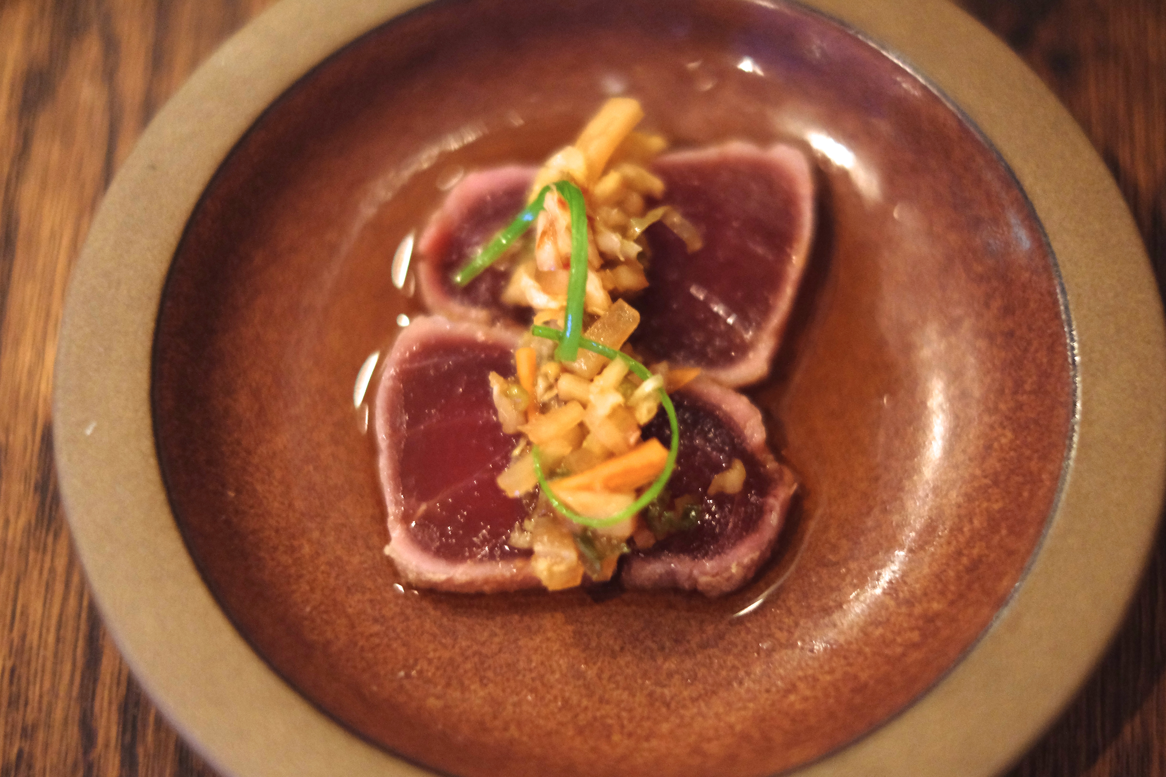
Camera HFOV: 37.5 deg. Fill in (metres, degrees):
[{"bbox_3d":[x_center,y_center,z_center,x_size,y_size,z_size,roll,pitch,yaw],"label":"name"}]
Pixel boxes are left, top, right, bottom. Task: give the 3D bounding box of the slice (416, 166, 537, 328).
[{"bbox_3d":[-0.020,-0.031,0.379,0.031,0.011,0.035,0,66,0],"label":"slice"}]

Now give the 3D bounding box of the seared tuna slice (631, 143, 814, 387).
[{"bbox_3d":[0.026,-0.028,0.377,0.045,0.012,0.054,0,66,0],"label":"seared tuna slice"}]

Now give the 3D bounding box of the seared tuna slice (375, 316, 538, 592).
[{"bbox_3d":[-0.021,0.013,0.358,0.040,0.013,0.057,0,66,0],"label":"seared tuna slice"}]

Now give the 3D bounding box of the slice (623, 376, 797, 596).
[{"bbox_3d":[0.024,0.020,0.355,0.038,0.013,0.044,0,66,0],"label":"slice"}]

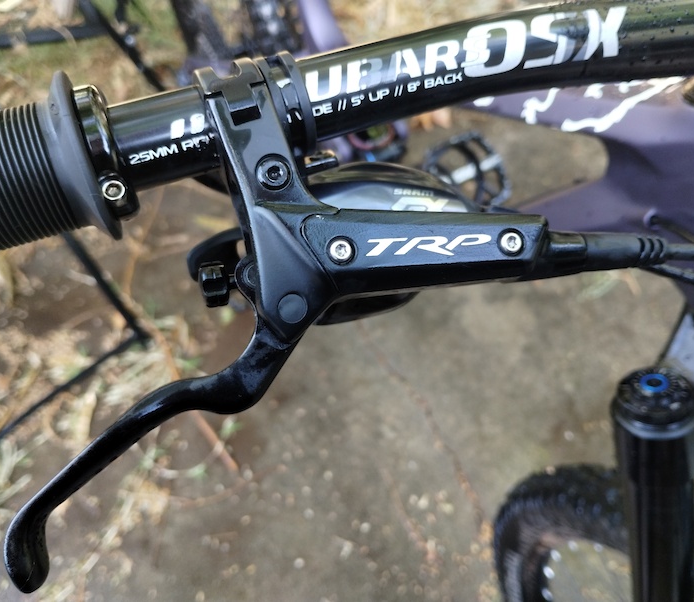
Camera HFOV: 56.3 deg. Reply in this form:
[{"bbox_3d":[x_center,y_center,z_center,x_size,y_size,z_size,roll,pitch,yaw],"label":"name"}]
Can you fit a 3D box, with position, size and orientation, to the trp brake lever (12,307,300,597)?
[{"bbox_3d":[-0.047,0.034,0.165,0.097,0.013,0.022,-40,95,-10],"label":"trp brake lever"}]

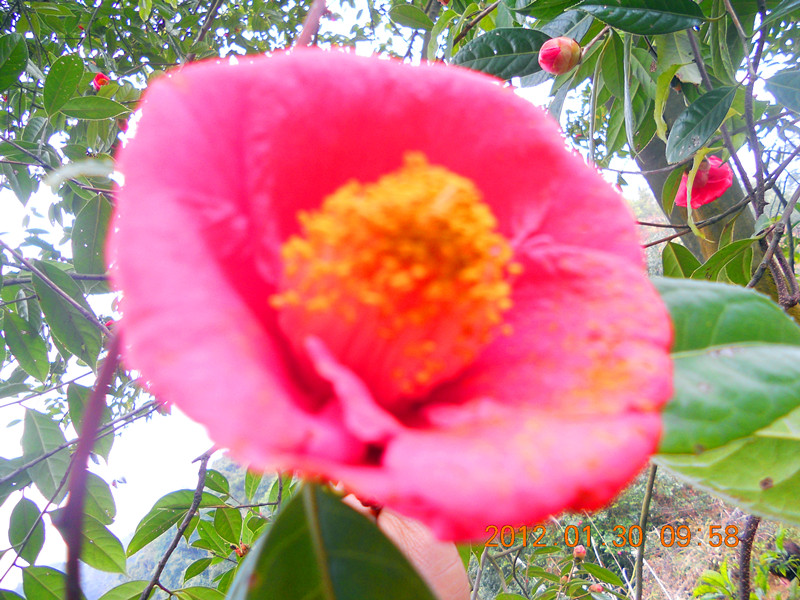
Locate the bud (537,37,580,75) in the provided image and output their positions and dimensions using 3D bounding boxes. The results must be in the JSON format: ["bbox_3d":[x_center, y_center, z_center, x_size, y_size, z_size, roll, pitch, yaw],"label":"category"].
[{"bbox_3d":[0.107,-0.165,0.420,0.028,0.025,0.025,-15,-10,-15],"label":"bud"}]

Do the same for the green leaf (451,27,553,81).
[{"bbox_3d":[0.081,-0.181,0.460,0.095,0.041,0.010,-16,-30,-18],"label":"green leaf"}]

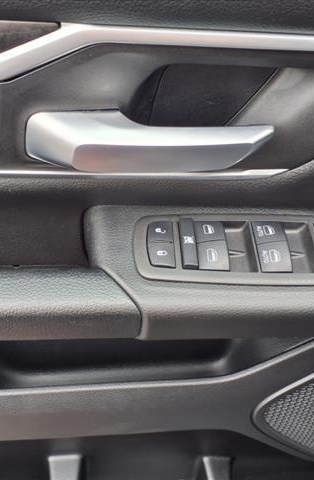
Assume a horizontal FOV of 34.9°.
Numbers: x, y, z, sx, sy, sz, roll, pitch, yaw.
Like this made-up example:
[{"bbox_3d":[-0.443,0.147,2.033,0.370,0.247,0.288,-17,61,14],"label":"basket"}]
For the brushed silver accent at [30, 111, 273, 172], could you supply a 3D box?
[{"bbox_3d":[-0.006,-0.080,0.405,0.194,0.038,0.036,0,40,0],"label":"brushed silver accent"}]

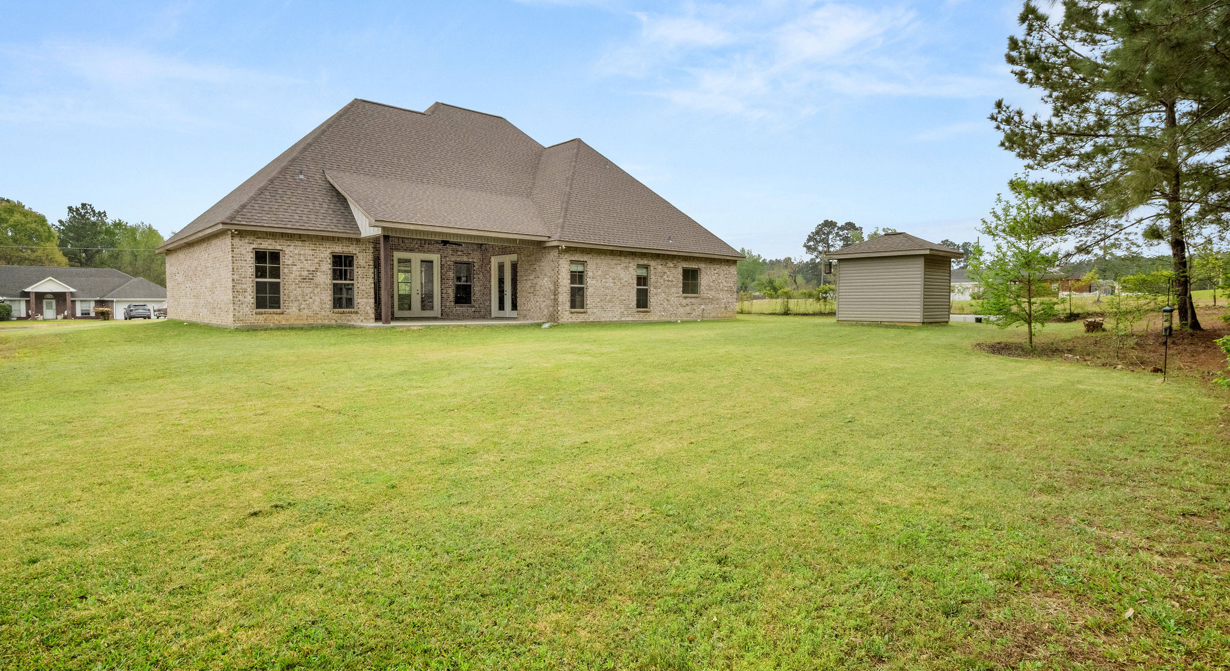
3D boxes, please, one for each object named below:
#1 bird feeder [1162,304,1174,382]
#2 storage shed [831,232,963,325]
[{"bbox_3d":[7.254,0.101,8.400,0.140,1.022,0.140,0,3,0],"label":"bird feeder"},{"bbox_3d":[10.358,-2.121,23.758,3.010,3.330,3.737,-2,4,-42],"label":"storage shed"}]

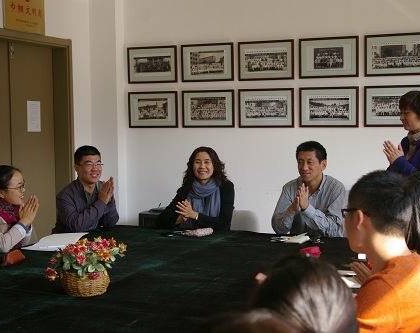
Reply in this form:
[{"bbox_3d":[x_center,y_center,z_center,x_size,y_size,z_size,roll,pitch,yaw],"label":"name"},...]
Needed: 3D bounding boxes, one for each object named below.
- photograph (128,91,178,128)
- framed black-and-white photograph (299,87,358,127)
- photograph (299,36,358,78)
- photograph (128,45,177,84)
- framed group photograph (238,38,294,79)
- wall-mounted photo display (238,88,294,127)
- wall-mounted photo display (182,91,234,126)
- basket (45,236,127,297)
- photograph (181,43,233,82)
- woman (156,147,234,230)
[{"bbox_3d":[-0.569,-0.562,7.205,0.543,0.359,0.025,1,5,22],"label":"photograph"},{"bbox_3d":[1.074,-0.532,6.532,0.543,0.359,0.025,1,5,22],"label":"framed black-and-white photograph"},{"bbox_3d":[1.073,-0.983,6.517,0.541,0.360,0.025,1,5,21],"label":"photograph"},{"bbox_3d":[-0.577,-1.007,7.171,0.543,0.359,0.025,1,5,22],"label":"photograph"},{"bbox_3d":[0.523,-0.990,6.733,0.541,0.360,0.025,1,5,21],"label":"framed group photograph"},{"bbox_3d":[0.527,-0.547,6.768,0.541,0.360,0.025,1,5,21],"label":"wall-mounted photo display"},{"bbox_3d":[-0.016,-0.556,6.982,0.541,0.360,0.025,1,5,21],"label":"wall-mounted photo display"},{"bbox_3d":[-0.499,0.393,2.875,0.310,0.205,0.250,-2,4,-10],"label":"basket"},{"bbox_3d":[-0.027,-0.998,6.946,0.543,0.359,0.025,1,5,22],"label":"photograph"},{"bbox_3d":[-0.080,0.489,4.429,0.500,1.200,0.680,0,4,13],"label":"woman"}]

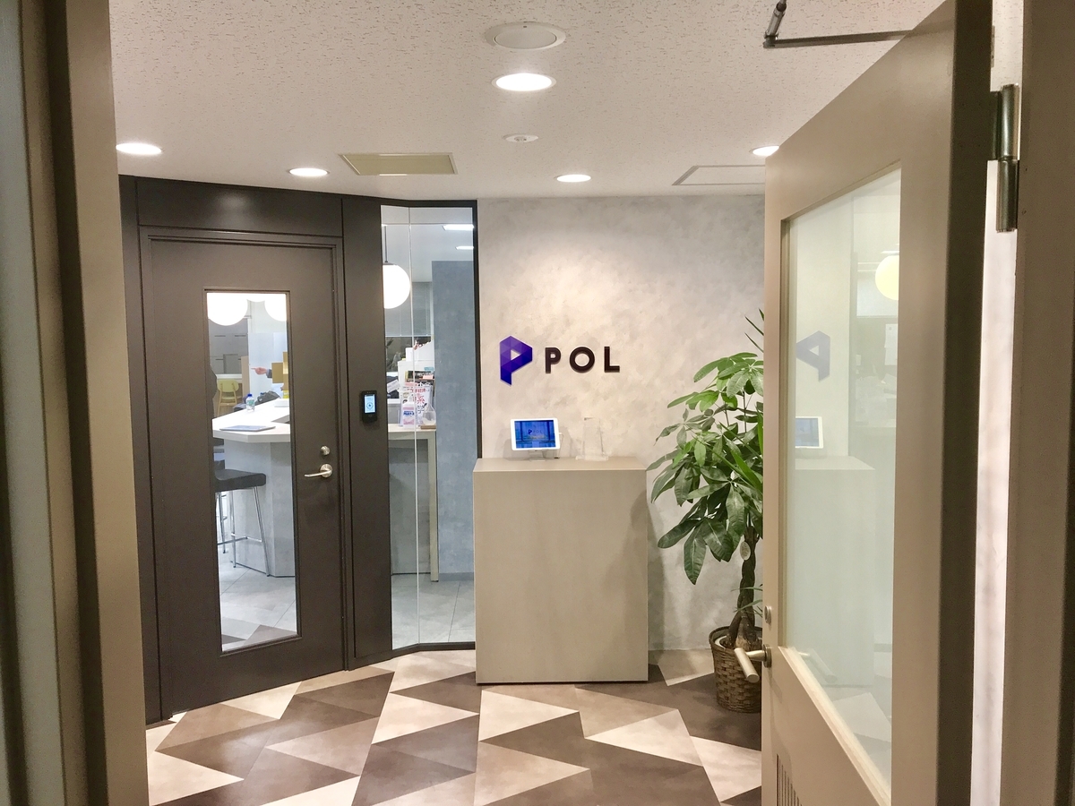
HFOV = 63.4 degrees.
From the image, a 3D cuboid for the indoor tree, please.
[{"bbox_3d":[0.944,0.358,3.997,0.880,1.520,0.840,-1,4,-1],"label":"indoor tree"}]

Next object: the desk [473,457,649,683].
[{"bbox_3d":[0.112,0.828,4.399,0.828,1.044,0.464,-1,4,-1],"label":"desk"}]

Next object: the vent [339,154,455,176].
[{"bbox_3d":[-0.565,-0.997,3.640,0.444,0.030,0.426,-1,4,-1],"label":"vent"}]

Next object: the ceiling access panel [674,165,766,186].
[{"bbox_3d":[0.901,-1.034,3.959,0.476,0.025,0.476,-1,4,-1],"label":"ceiling access panel"}]

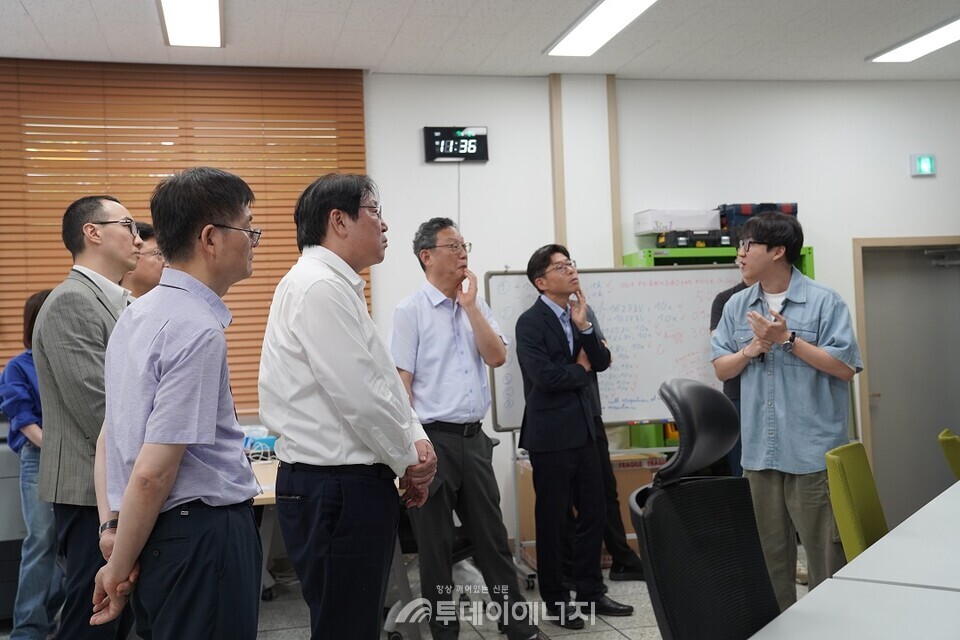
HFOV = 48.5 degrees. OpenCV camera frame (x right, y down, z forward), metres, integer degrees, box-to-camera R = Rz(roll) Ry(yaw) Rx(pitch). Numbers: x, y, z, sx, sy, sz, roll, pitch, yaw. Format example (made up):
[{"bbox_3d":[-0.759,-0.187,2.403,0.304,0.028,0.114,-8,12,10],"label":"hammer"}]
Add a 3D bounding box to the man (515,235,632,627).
[{"bbox_3d":[0.428,0.525,4.830,0.460,1.740,0.540,-3,-2,35],"label":"man"}]

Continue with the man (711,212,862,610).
[{"bbox_3d":[1.116,0.480,3.820,0.560,1.730,0.460,-3,-2,37],"label":"man"}]

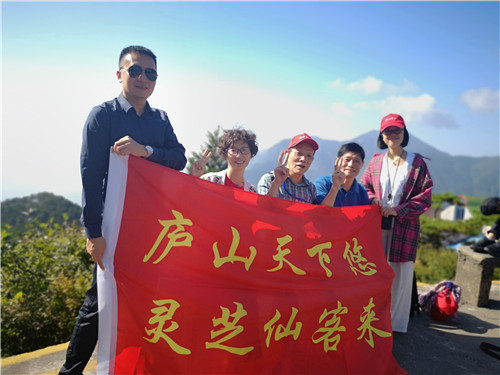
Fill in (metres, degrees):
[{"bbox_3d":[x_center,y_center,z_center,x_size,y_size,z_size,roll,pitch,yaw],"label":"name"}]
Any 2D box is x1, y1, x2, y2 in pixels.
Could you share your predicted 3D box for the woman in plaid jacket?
[{"bbox_3d":[1.090,0.268,2.910,0.530,1.630,0.350,0,-1,22],"label":"woman in plaid jacket"}]

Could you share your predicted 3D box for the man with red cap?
[{"bbox_3d":[0.250,0.370,2.540,0.500,1.400,0.500,0,-1,-5],"label":"man with red cap"}]

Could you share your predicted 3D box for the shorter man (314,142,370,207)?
[{"bbox_3d":[0.635,0.385,2.680,0.500,1.380,0.500,0,-1,5],"label":"shorter man"}]

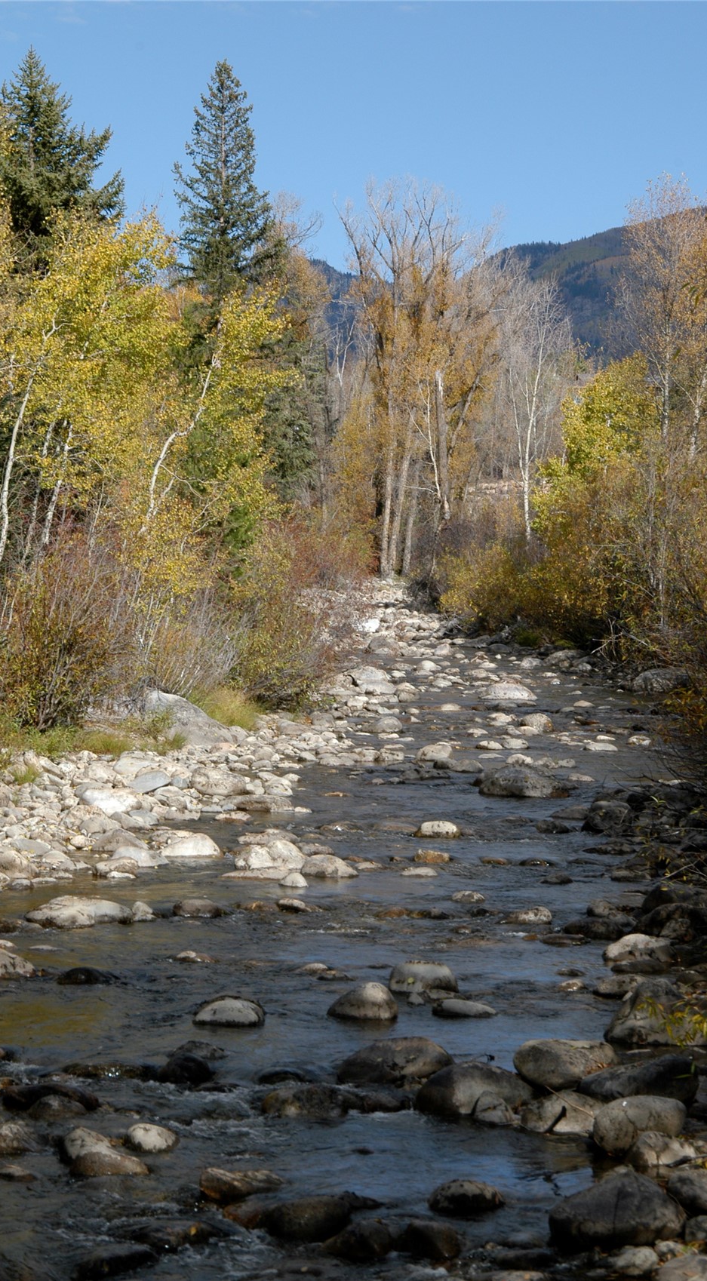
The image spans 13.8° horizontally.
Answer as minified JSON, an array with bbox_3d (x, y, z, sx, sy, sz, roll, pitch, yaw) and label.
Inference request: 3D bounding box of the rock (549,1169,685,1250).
[{"bbox_3d":[1.117,2.425,12.370,0.578,0.352,0.462,0,1,0],"label":"rock"}]

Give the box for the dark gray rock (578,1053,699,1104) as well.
[{"bbox_3d":[1.508,2.323,15.417,0.646,0.274,0.420,0,1,0],"label":"dark gray rock"}]

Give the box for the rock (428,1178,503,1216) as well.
[{"bbox_3d":[0.496,2.481,12.902,0.337,0.193,0.269,0,1,0],"label":"rock"}]

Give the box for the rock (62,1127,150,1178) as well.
[{"bbox_3d":[-1.171,2.423,13.729,0.410,0.263,0.349,0,1,0],"label":"rock"}]

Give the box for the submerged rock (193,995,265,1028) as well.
[{"bbox_3d":[-0.762,2.286,17.820,0.434,0.229,0.326,0,1,0],"label":"submerged rock"}]

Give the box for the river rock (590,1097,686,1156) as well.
[{"bbox_3d":[1.389,2.361,14.198,0.468,0.288,0.374,0,1,0],"label":"river rock"}]

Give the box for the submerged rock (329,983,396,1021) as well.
[{"bbox_3d":[0.056,2.255,18.054,0.434,0.273,0.369,0,1,0],"label":"submerged rock"}]

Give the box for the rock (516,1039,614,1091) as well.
[{"bbox_3d":[1.150,2.315,15.838,0.560,0.288,0.448,0,1,0],"label":"rock"}]

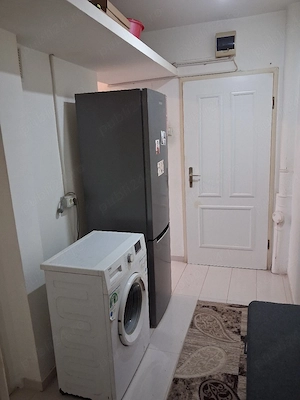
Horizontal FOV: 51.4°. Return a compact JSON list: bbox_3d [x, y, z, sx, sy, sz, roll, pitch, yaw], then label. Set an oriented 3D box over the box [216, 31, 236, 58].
[{"bbox_3d":[0.730,-1.494,3.003,0.183,0.210,0.090,1,12,18],"label":"box"}]

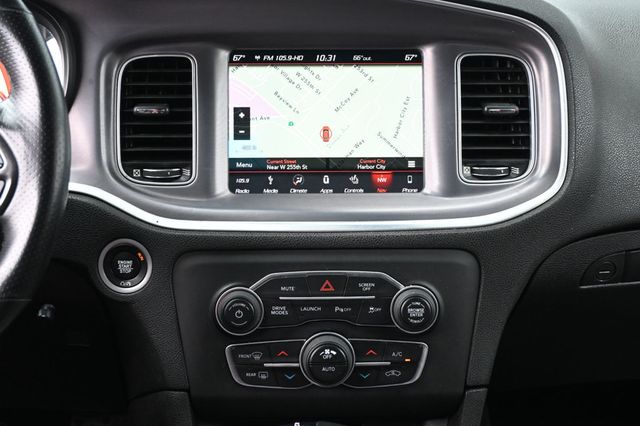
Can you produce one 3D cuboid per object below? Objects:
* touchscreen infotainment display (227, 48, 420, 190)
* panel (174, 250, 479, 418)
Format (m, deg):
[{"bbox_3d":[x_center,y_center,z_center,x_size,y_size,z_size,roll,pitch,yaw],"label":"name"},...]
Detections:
[{"bbox_3d":[0.006,-0.081,0.957,0.172,0.128,0.018,0,-5,0],"label":"touchscreen infotainment display"},{"bbox_3d":[0.005,0.104,0.925,0.253,0.142,0.060,0,-4,0],"label":"panel"}]

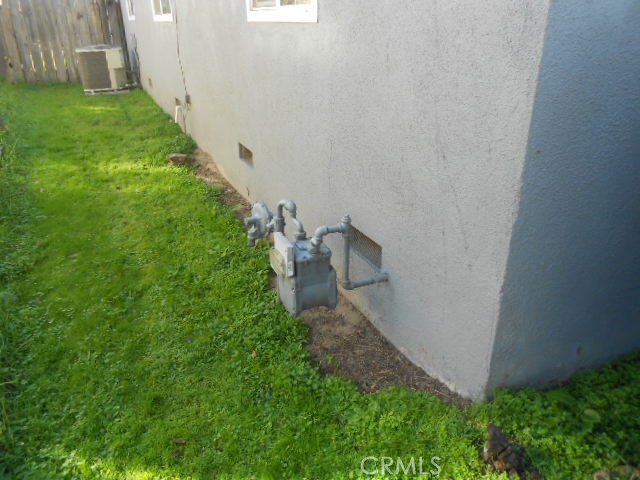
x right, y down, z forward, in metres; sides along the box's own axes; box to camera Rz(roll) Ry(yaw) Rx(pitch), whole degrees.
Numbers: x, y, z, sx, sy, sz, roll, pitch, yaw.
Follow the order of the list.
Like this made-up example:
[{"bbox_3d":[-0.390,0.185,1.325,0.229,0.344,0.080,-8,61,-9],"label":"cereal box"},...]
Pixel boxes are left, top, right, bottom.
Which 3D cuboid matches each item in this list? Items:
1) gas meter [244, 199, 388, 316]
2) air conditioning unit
[{"bbox_3d":[-0.030,0.009,2.457,0.553,0.413,0.630,-12,27,-23],"label":"gas meter"},{"bbox_3d":[-4.326,-3.381,9.526,0.792,0.784,0.756,-12,27,-23],"label":"air conditioning unit"}]

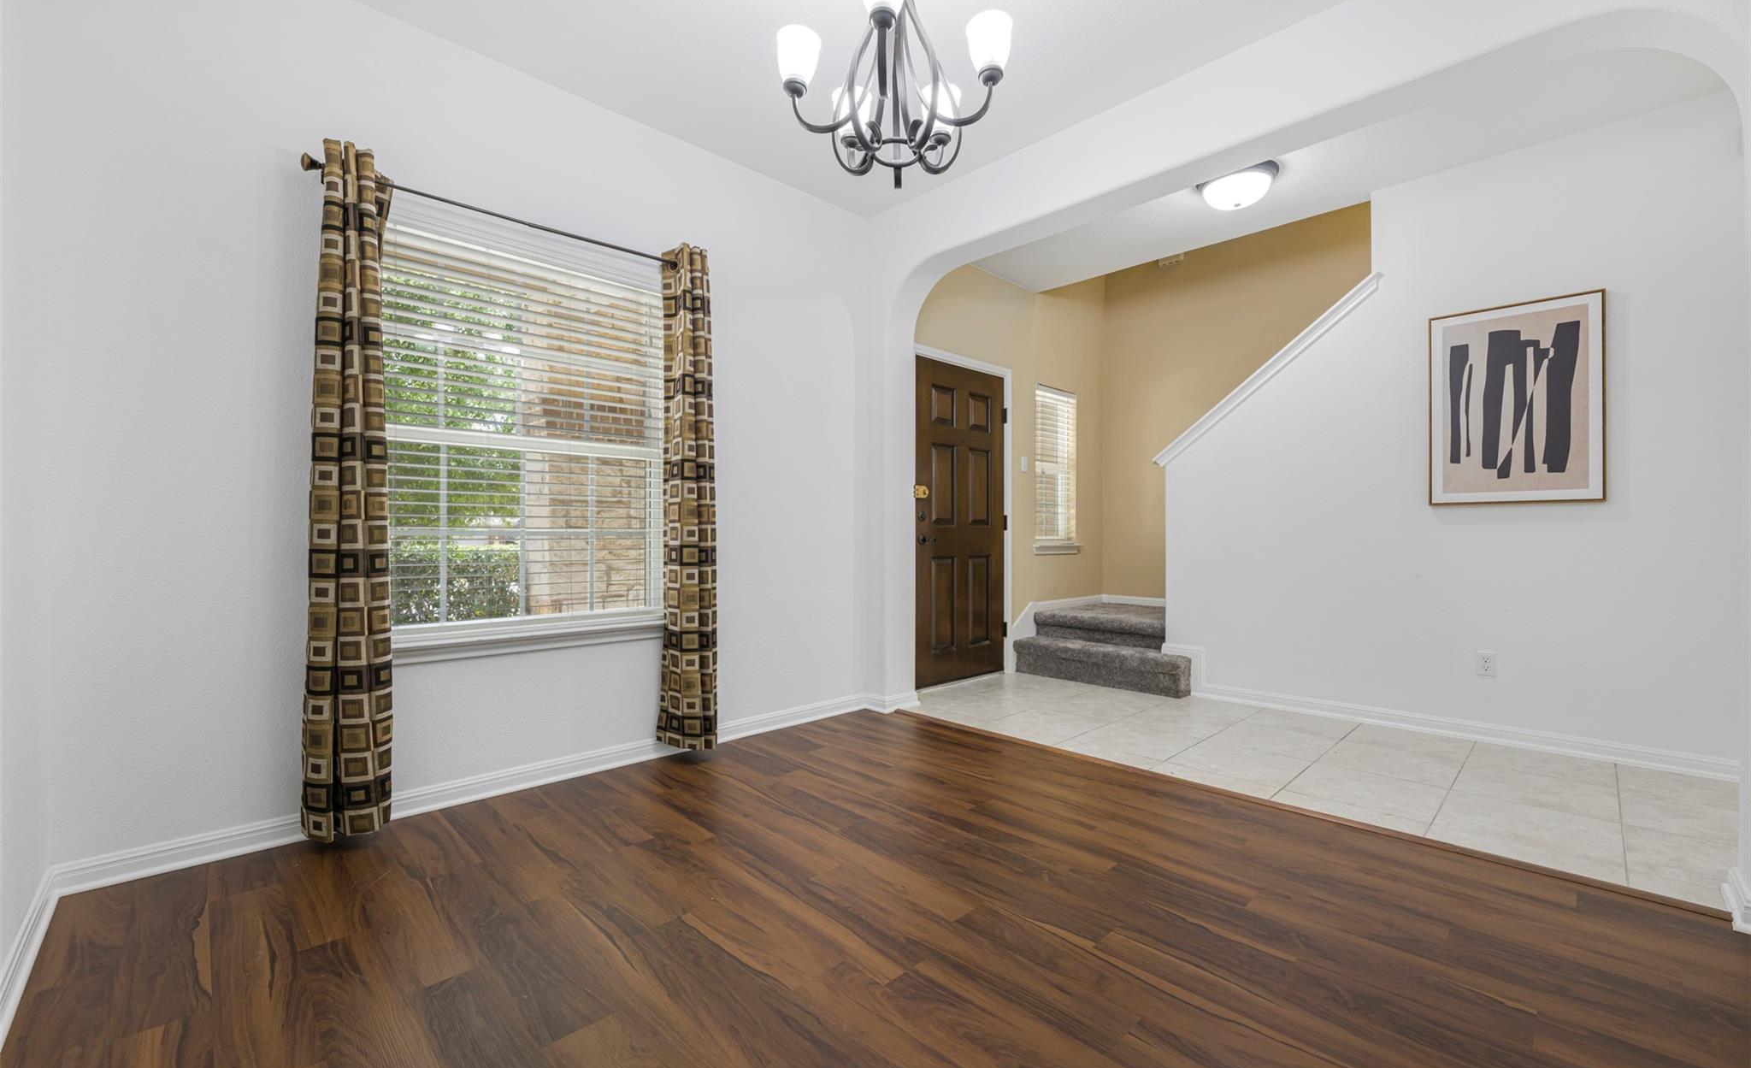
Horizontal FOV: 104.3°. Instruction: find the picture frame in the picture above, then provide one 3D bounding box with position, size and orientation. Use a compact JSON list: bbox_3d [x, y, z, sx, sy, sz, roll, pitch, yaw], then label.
[{"bbox_3d":[2.949,-0.601,3.155,0.035,0.920,0.600,0,0,-44],"label":"picture frame"}]

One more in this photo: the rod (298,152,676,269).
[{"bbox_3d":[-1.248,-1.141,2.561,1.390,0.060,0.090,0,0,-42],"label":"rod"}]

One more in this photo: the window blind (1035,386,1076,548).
[{"bbox_3d":[1.380,-0.501,5.241,0.600,1.210,0.080,0,0,-44],"label":"window blind"}]

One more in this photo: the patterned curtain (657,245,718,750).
[{"bbox_3d":[-0.809,-0.150,2.947,0.225,2.160,0.145,0,0,-42],"label":"patterned curtain"}]

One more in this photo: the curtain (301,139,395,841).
[{"bbox_3d":[-1.670,-0.139,2.164,0.225,2.140,0.145,0,0,-42],"label":"curtain"}]

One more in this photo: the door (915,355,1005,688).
[{"bbox_3d":[0.563,-0.054,4.430,0.920,2.030,0.050,0,0,-44],"label":"door"}]

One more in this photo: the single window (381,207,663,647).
[{"bbox_3d":[-1.339,-0.416,2.645,1.100,1.490,0.060,0,0,-42],"label":"single window"}]

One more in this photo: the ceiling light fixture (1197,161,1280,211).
[{"bbox_3d":[1.799,-1.703,3.376,0.360,0.140,0.360,0,0,-44],"label":"ceiling light fixture"}]

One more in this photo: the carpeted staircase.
[{"bbox_3d":[1.849,0.797,4.862,1.220,0.370,1.130,0,0,-44],"label":"carpeted staircase"}]

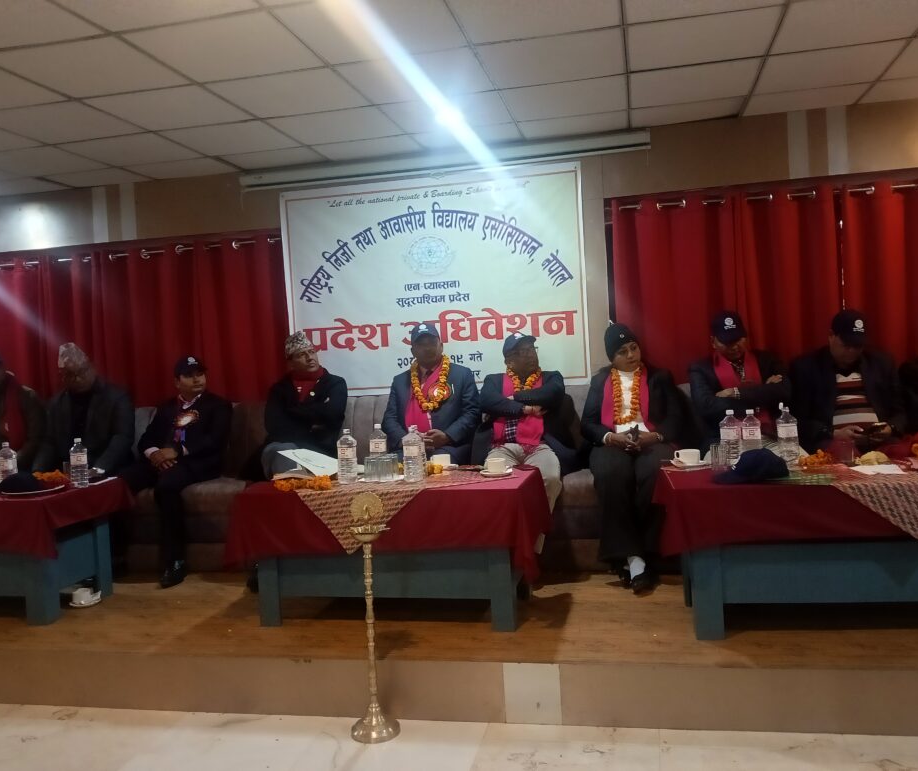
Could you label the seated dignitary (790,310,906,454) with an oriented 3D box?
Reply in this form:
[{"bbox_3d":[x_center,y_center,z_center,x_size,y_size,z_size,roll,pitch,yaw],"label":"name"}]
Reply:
[{"bbox_3d":[1.882,0.243,3.783,0.580,1.199,0.800,-3,3,9],"label":"seated dignitary"}]

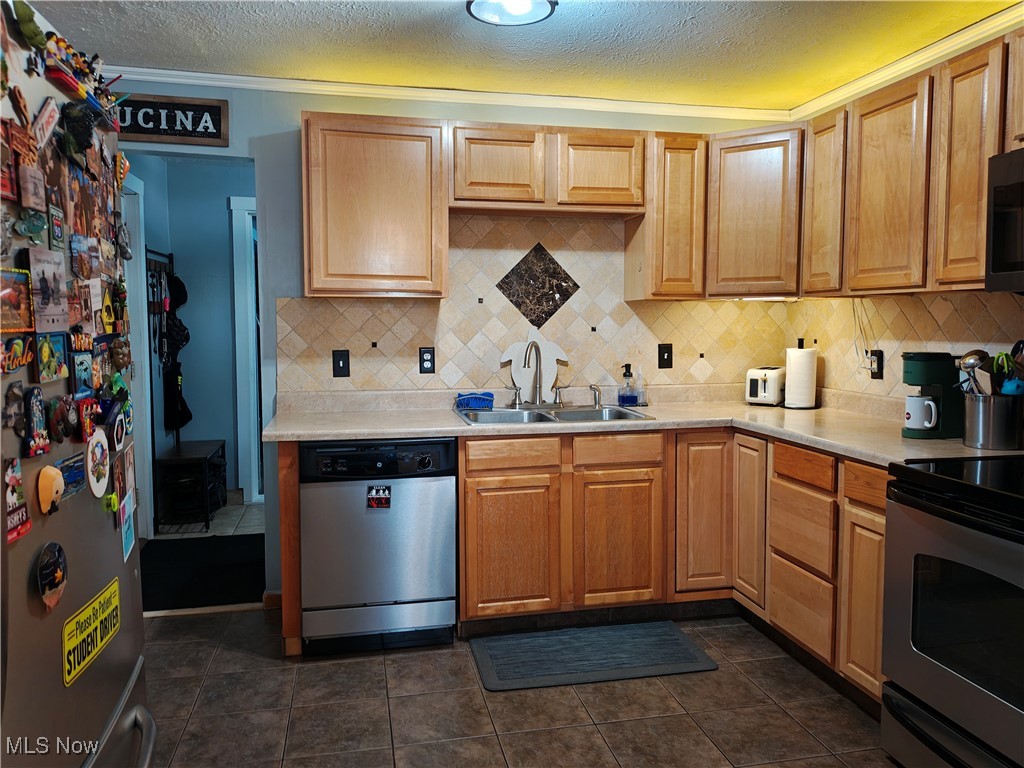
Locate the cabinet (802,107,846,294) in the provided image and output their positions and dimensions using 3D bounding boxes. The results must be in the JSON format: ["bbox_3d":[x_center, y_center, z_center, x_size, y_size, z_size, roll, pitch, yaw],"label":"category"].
[{"bbox_3d":[1.458,-0.755,3.151,0.326,0.763,0.280,-1,4,-12],"label":"cabinet"}]

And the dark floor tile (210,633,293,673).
[{"bbox_3d":[-1.023,1.085,2.979,0.326,0.010,0.315,-1,5,-12],"label":"dark floor tile"}]

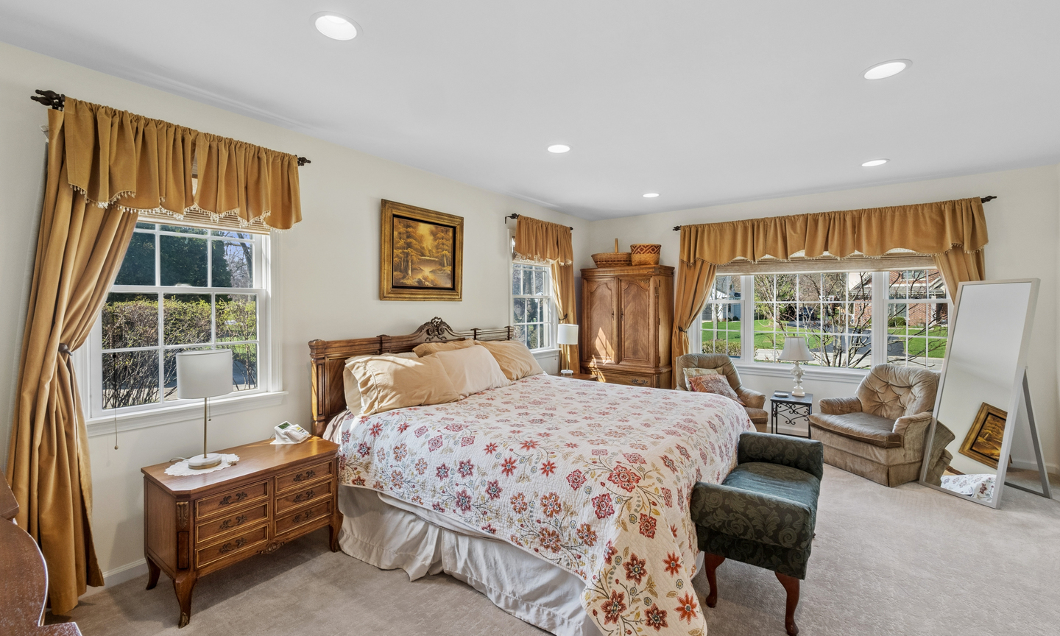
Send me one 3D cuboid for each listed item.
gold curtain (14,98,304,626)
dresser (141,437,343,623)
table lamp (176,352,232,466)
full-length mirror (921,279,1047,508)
[{"bbox_3d":[-1.797,0.158,2.227,0.210,2.280,1.170,0,1,40],"label":"gold curtain"},{"bbox_3d":[-1.446,1.014,2.218,0.430,0.578,0.740,0,1,37],"label":"dresser"},{"bbox_3d":[-1.639,0.456,2.161,0.230,0.556,0.230,0,1,40],"label":"table lamp"},{"bbox_3d":[3.262,0.486,3.089,0.500,1.530,0.430,-1,3,-19],"label":"full-length mirror"}]

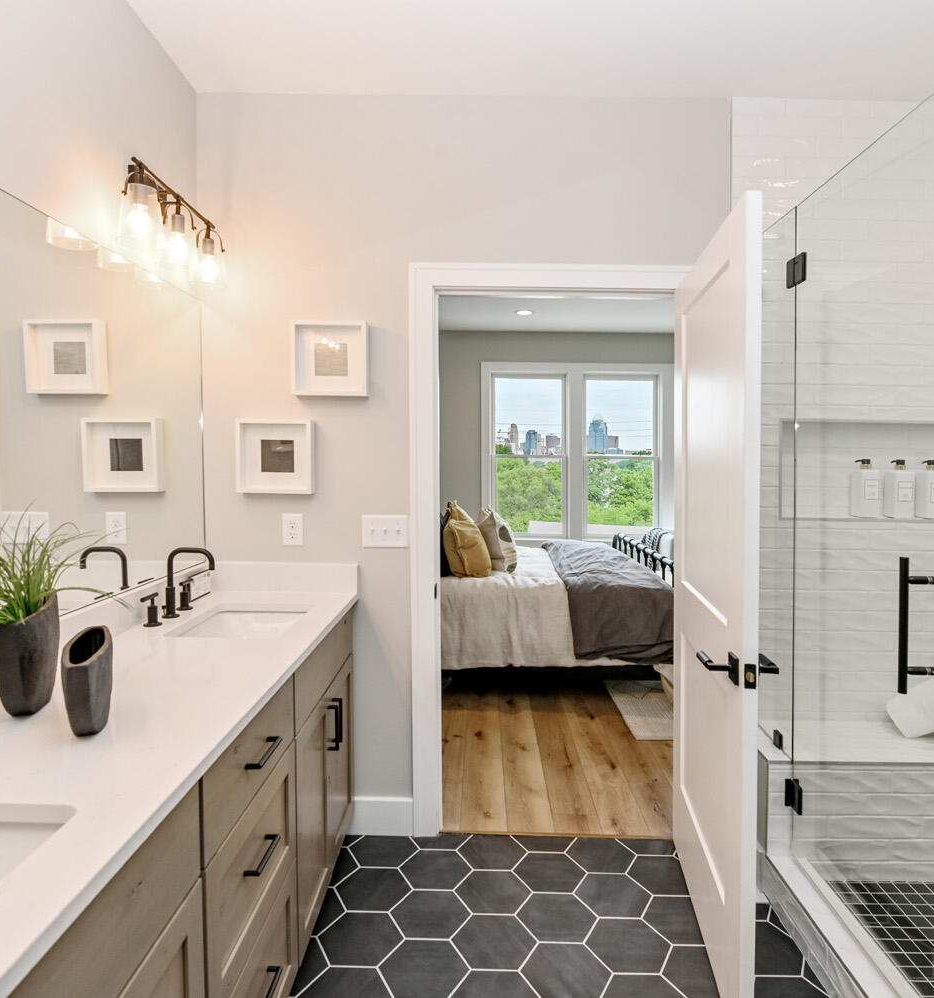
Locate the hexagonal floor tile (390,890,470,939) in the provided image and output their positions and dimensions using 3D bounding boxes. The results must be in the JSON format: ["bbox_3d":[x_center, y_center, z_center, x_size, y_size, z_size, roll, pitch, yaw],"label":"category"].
[{"bbox_3d":[-0.110,1.284,1.925,0.252,0.012,0.218,0,2,2],"label":"hexagonal floor tile"}]

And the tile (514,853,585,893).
[{"bbox_3d":[0.277,1.264,2.106,0.250,0.010,0.217,0,1,1],"label":"tile"}]

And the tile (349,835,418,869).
[{"bbox_3d":[-0.291,1.259,2.227,0.250,0.010,0.213,0,1,1],"label":"tile"}]

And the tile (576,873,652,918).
[{"bbox_3d":[0.470,1.283,2.019,0.252,0.012,0.218,0,2,2],"label":"tile"}]

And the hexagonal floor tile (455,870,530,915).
[{"bbox_3d":[0.086,1.281,2.030,0.252,0.012,0.218,0,2,2],"label":"hexagonal floor tile"}]

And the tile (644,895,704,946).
[{"bbox_3d":[0.660,1.288,1.903,0.252,0.012,0.218,0,2,2],"label":"tile"}]

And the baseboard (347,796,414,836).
[{"bbox_3d":[-0.322,1.179,2.330,0.242,0.140,0.016,0,1,1],"label":"baseboard"}]

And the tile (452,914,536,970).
[{"bbox_3d":[0.079,1.266,1.781,0.250,0.010,0.217,0,1,1],"label":"tile"}]

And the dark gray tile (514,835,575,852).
[{"bbox_3d":[0.282,1.262,2.270,0.248,0.010,0.107,0,1,1],"label":"dark gray tile"}]

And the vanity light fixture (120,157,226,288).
[{"bbox_3d":[-0.920,-0.844,1.955,0.165,0.220,0.560,0,2,2],"label":"vanity light fixture"}]

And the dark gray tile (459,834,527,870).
[{"bbox_3d":[0.090,1.262,2.221,0.250,0.010,0.217,0,1,1],"label":"dark gray tile"}]

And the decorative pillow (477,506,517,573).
[{"bbox_3d":[0.213,0.288,4.450,0.180,0.480,0.480,-13,1,4],"label":"decorative pillow"}]

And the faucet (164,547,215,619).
[{"bbox_3d":[-0.869,0.258,1.950,0.165,0.215,0.056,0,2,2],"label":"faucet"}]

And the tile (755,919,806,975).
[{"bbox_3d":[0.828,1.270,1.762,0.232,0.010,0.217,0,1,1],"label":"tile"}]

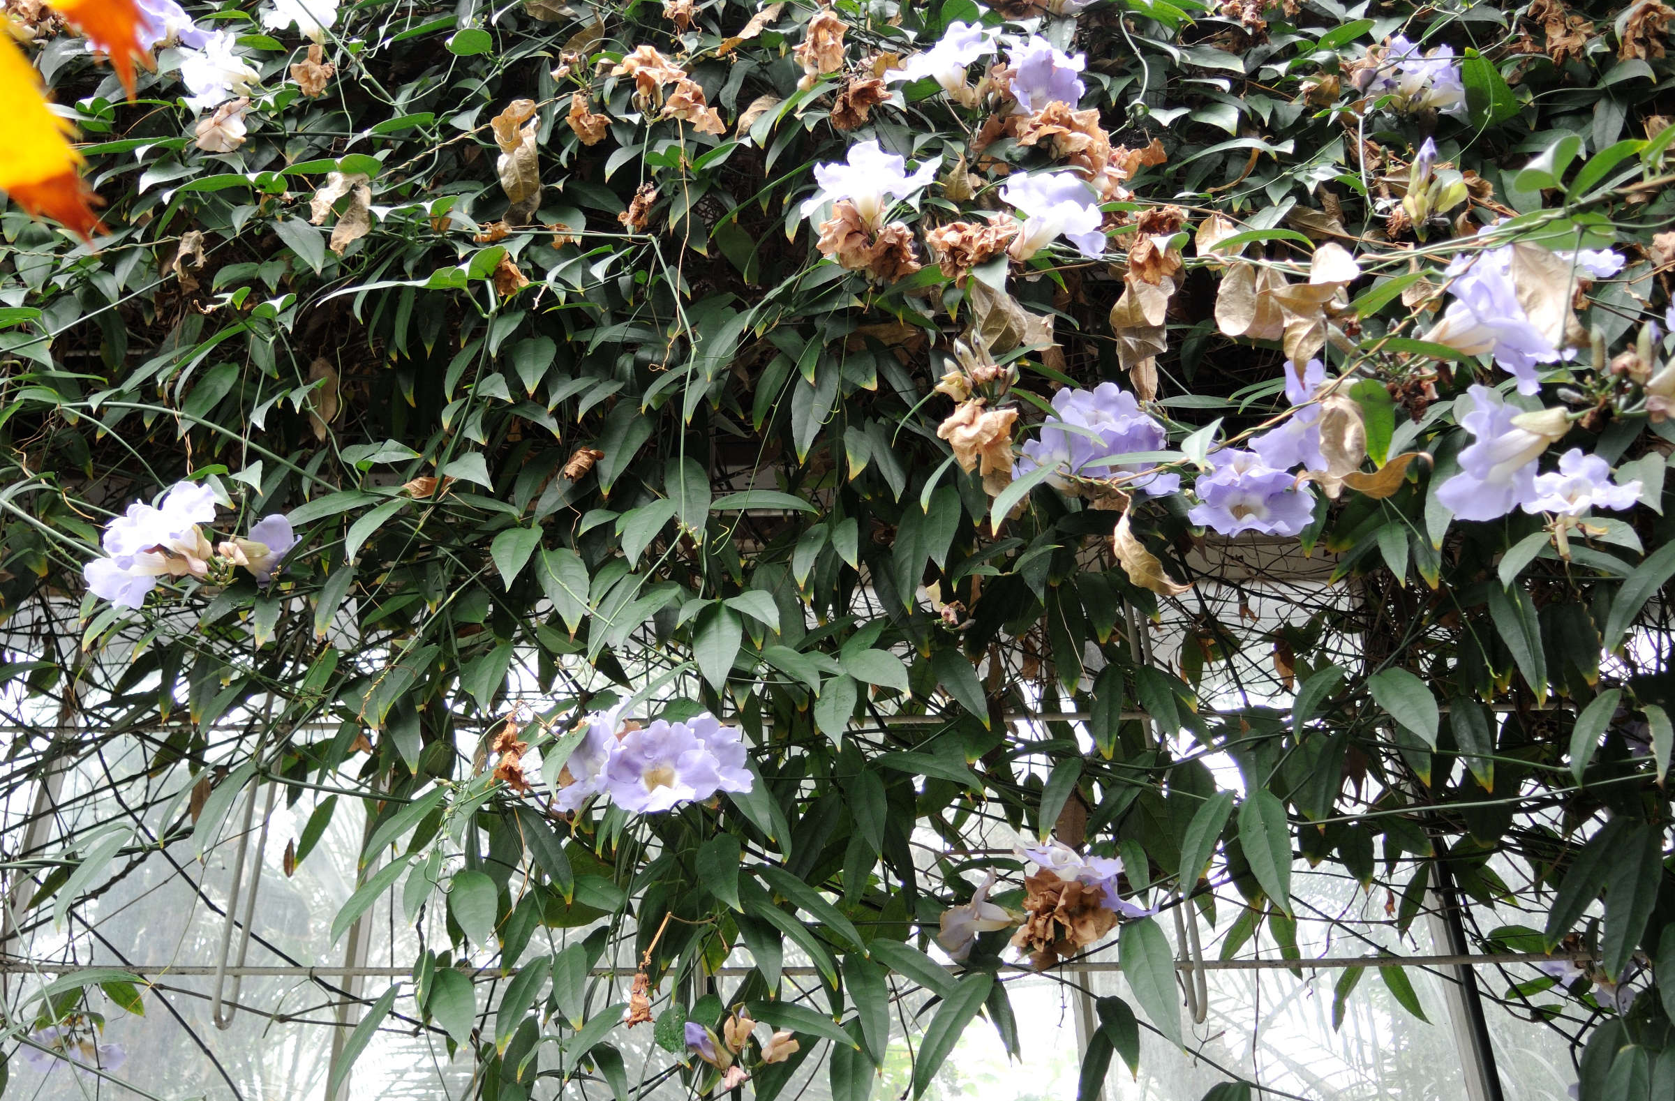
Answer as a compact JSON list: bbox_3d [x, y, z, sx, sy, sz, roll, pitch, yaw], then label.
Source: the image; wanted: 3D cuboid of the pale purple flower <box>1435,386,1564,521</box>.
[{"bbox_3d":[0.488,-0.071,0.998,0.071,0.079,0.075,-27,-39,34],"label":"pale purple flower"}]

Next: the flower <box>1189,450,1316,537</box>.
[{"bbox_3d":[0.286,-0.039,0.940,0.086,0.063,0.055,-4,-30,4],"label":"flower"}]

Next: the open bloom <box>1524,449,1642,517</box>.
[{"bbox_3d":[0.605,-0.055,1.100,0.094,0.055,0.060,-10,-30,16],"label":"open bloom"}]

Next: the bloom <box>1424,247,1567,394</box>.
[{"bbox_3d":[0.484,-0.170,0.998,0.091,0.081,0.071,-3,-32,2],"label":"bloom"}]

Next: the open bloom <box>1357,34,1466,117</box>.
[{"bbox_3d":[0.603,-0.498,1.420,0.110,0.080,0.080,-10,-30,15],"label":"open bloom"}]

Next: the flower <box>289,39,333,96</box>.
[{"bbox_3d":[-0.613,-0.562,1.580,0.050,0.060,0.045,-2,-29,0],"label":"flower"}]

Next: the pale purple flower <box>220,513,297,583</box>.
[{"bbox_3d":[-0.500,-0.001,1.170,0.060,0.060,0.055,0,-28,-30],"label":"pale purple flower"}]

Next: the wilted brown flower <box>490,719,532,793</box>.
[{"bbox_3d":[-0.258,0.162,1.071,0.032,0.054,0.031,-2,-32,-1],"label":"wilted brown flower"}]

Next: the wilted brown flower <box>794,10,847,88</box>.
[{"bbox_3d":[-0.018,-0.530,1.430,0.056,0.078,0.050,-1,-29,0],"label":"wilted brown flower"}]

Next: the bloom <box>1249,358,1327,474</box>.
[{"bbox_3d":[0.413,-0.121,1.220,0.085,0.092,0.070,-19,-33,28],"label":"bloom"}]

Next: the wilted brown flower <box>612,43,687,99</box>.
[{"bbox_3d":[-0.211,-0.537,1.520,0.080,0.060,0.060,-2,-29,0],"label":"wilted brown flower"}]

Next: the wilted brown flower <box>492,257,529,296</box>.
[{"bbox_3d":[-0.364,-0.303,1.500,0.041,0.042,0.037,-2,-29,0],"label":"wilted brown flower"}]

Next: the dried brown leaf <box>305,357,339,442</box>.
[{"bbox_3d":[-0.513,-0.151,1.350,0.036,0.090,0.025,-1,-29,0],"label":"dried brown leaf"}]

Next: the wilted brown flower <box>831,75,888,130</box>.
[{"bbox_3d":[0.021,-0.413,1.248,0.050,0.041,0.038,-2,-32,-1],"label":"wilted brown flower"}]

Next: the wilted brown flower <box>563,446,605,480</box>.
[{"bbox_3d":[-0.271,-0.093,1.450,0.043,0.033,0.035,-2,-29,0],"label":"wilted brown flower"}]

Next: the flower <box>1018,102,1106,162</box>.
[{"bbox_3d":[0.203,-0.380,1.227,0.079,0.044,0.046,1,-32,-6],"label":"flower"}]

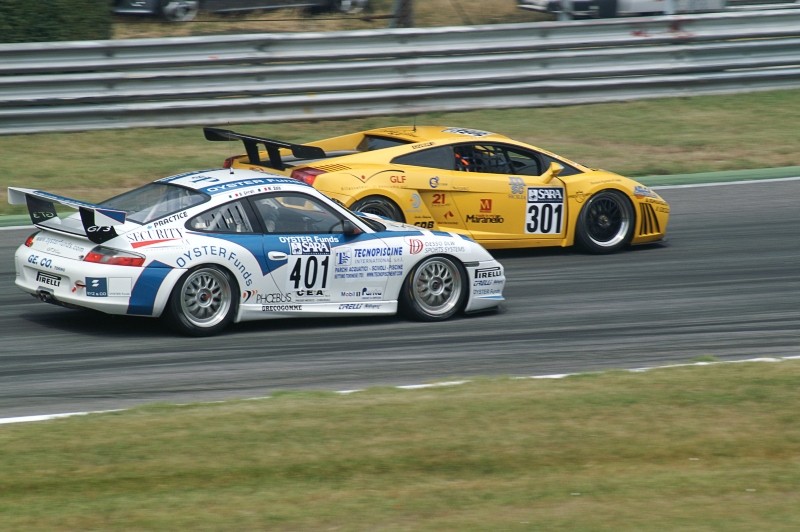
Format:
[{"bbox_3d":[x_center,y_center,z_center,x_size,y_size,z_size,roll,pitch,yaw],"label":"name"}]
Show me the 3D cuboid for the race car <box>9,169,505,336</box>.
[{"bbox_3d":[-1.134,-0.191,59.865,4.450,1.260,1.790,-3,9,-34],"label":"race car"}]

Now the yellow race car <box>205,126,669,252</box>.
[{"bbox_3d":[0.410,-0.753,65.252,4.360,1.150,1.930,-3,9,-32],"label":"yellow race car"}]

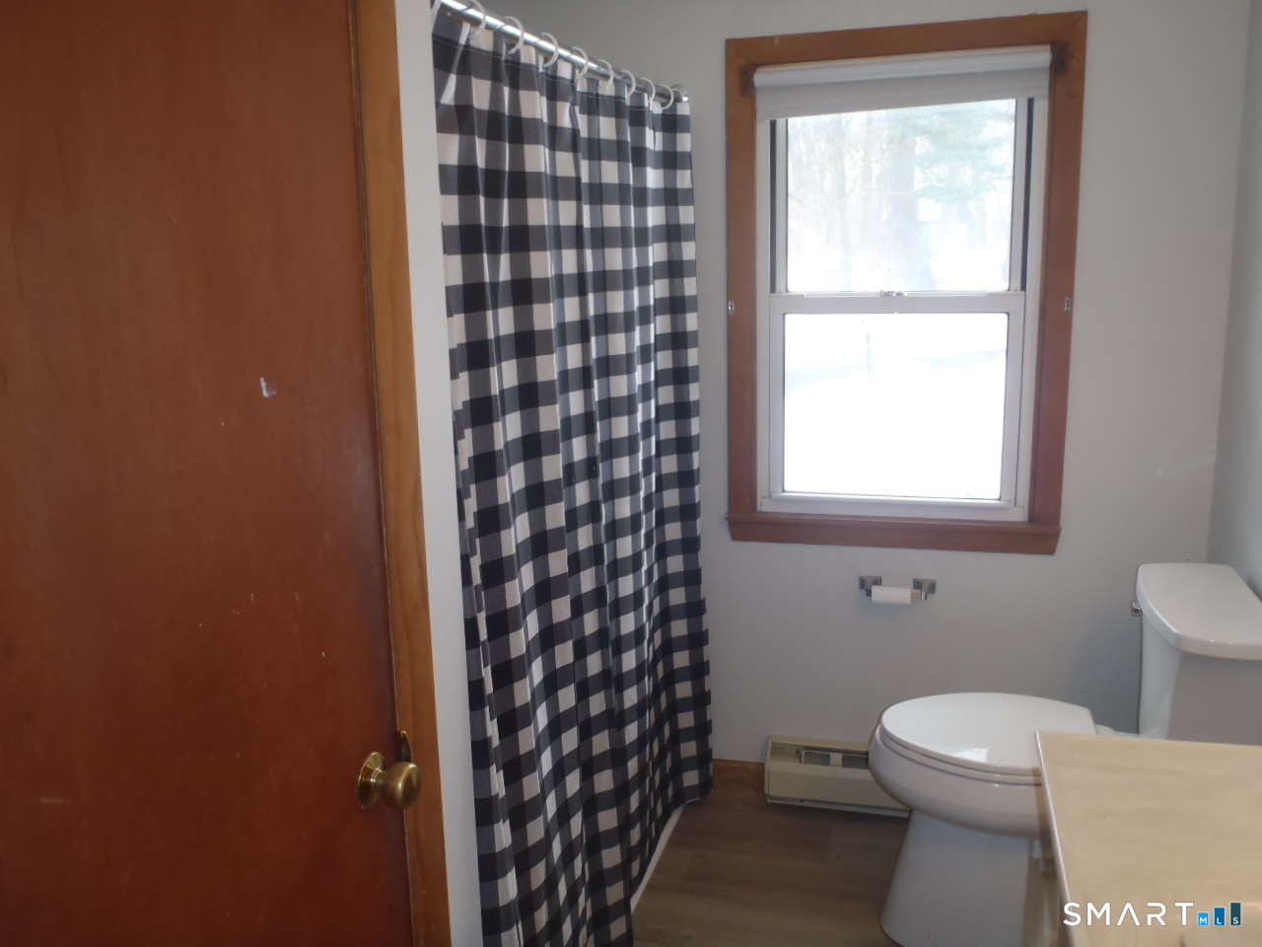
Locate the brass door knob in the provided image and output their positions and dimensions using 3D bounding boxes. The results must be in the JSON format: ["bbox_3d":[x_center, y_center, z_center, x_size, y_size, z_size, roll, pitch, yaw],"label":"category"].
[{"bbox_3d":[-0.272,0.356,1.173,0.058,0.065,0.065,1,10,15],"label":"brass door knob"}]

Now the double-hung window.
[{"bbox_3d":[0.681,-0.456,2.662,0.875,1.331,0.120,1,10,15],"label":"double-hung window"}]

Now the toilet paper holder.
[{"bbox_3d":[0.711,0.312,2.729,0.203,0.048,0.080,1,10,15],"label":"toilet paper holder"}]

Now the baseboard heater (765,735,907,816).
[{"bbox_3d":[0.755,0.858,2.824,0.760,0.179,0.065,1,10,15],"label":"baseboard heater"}]

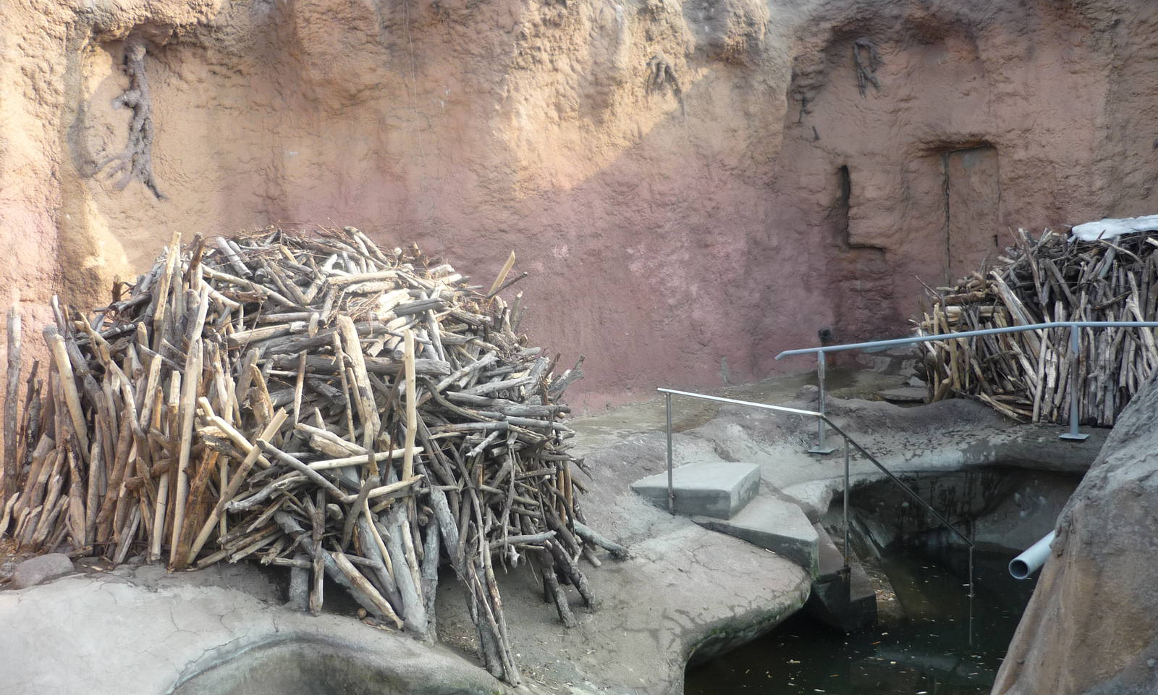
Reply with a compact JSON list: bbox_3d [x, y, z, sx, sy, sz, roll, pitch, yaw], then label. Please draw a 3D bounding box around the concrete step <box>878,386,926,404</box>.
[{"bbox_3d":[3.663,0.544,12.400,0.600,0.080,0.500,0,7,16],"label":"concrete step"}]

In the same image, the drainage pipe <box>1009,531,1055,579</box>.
[{"bbox_3d":[2.604,1.155,6.206,0.110,0.110,0.650,4,11,42],"label":"drainage pipe"}]

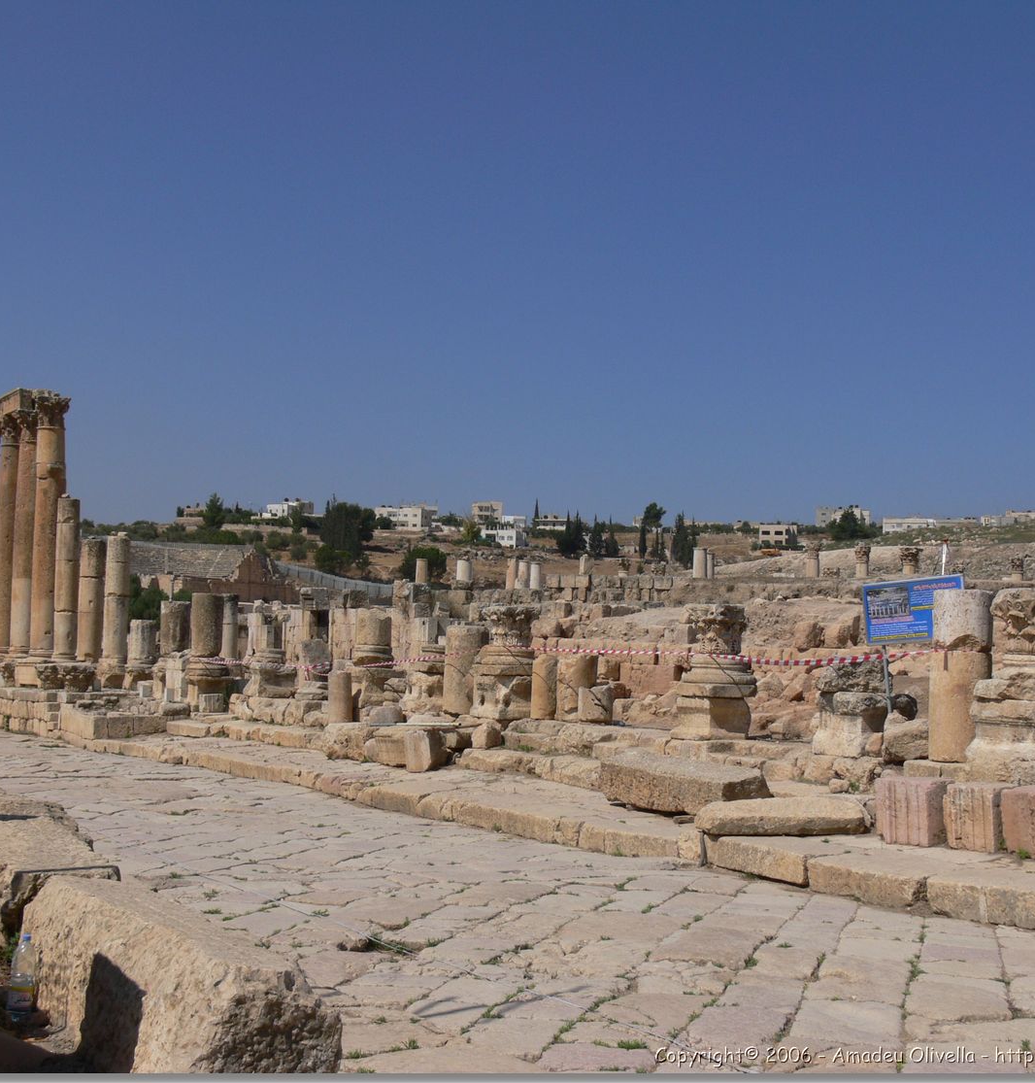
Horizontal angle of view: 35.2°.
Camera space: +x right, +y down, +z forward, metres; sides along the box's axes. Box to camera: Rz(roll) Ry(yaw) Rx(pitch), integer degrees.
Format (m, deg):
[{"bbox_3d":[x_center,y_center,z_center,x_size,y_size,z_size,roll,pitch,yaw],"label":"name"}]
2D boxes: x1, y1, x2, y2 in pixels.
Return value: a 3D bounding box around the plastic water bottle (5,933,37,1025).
[{"bbox_3d":[-1.771,1.565,5.850,0.088,0.305,0.088,6,-3,-17],"label":"plastic water bottle"}]

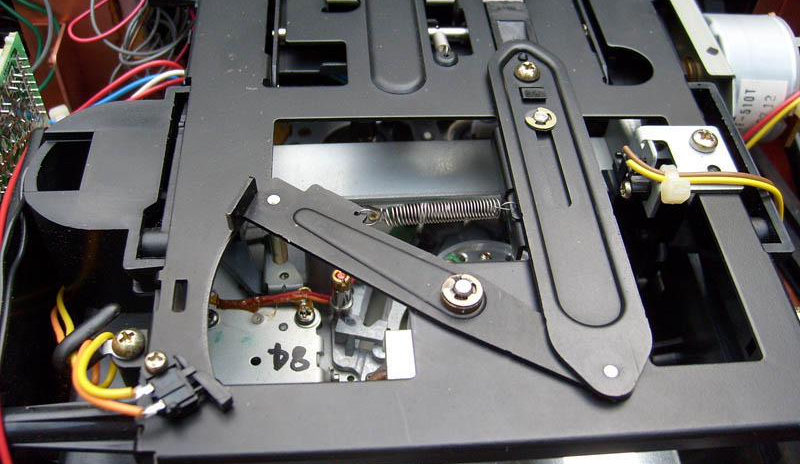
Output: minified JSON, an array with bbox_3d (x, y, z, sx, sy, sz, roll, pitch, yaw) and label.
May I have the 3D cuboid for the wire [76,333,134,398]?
[{"bbox_3d":[-0.049,0.023,0.133,0.009,0.007,0.013,-19,54,-18],"label":"wire"}]

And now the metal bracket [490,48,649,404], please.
[{"bbox_3d":[0.033,-0.009,0.166,0.018,0.004,0.095,-2,51,-5],"label":"metal bracket"}]

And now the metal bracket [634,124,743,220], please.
[{"bbox_3d":[0.062,-0.013,0.179,0.021,0.009,0.021,-2,51,-5],"label":"metal bracket"}]

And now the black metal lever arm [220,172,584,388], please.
[{"bbox_3d":[0.005,0.009,0.150,0.083,0.006,0.019,26,54,17],"label":"black metal lever arm"}]

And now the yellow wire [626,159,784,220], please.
[{"bbox_3d":[0.063,-0.008,0.172,0.032,0.008,0.013,-2,51,-5],"label":"yellow wire"}]

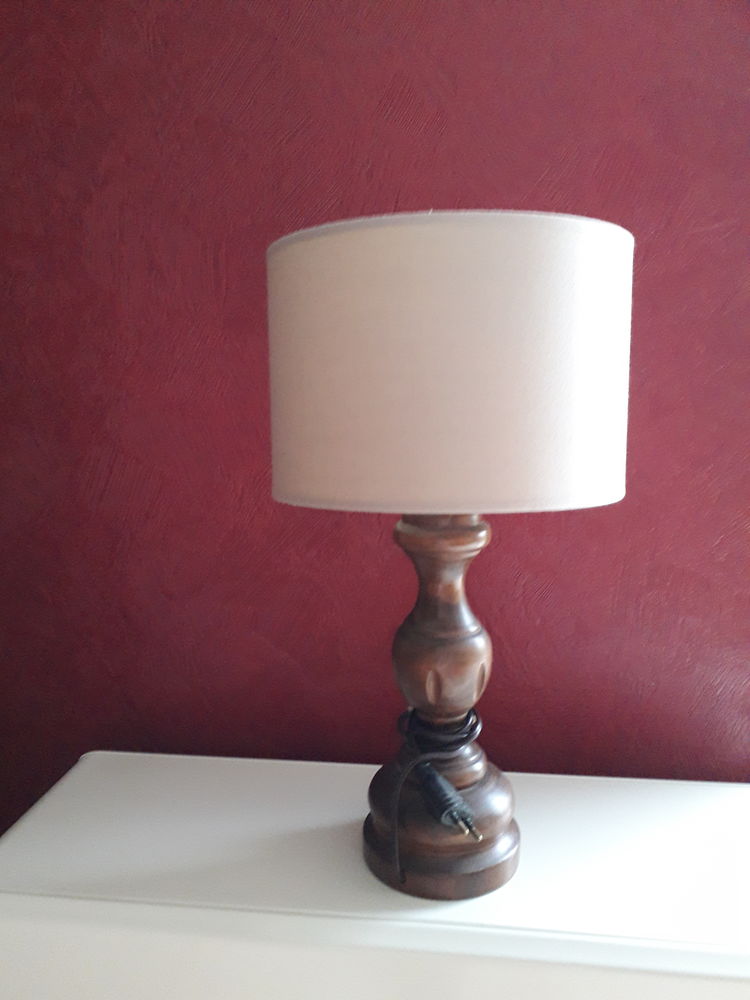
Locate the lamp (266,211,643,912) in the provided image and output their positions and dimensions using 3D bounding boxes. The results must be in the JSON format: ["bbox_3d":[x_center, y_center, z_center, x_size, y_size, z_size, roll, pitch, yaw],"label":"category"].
[{"bbox_3d":[0.050,0.048,0.568,0.247,0.442,0.247,0,7,0],"label":"lamp"}]

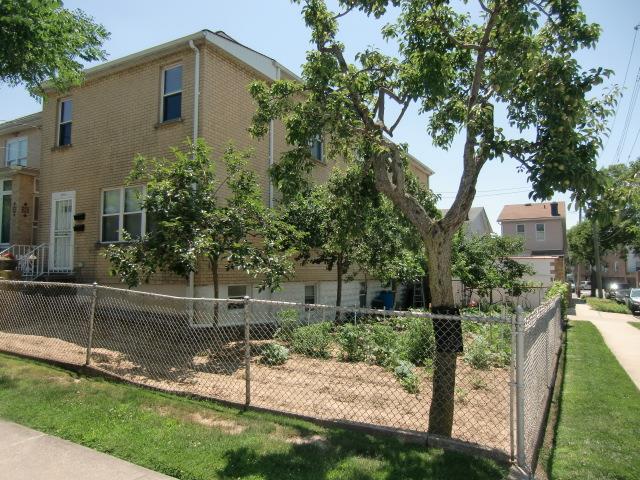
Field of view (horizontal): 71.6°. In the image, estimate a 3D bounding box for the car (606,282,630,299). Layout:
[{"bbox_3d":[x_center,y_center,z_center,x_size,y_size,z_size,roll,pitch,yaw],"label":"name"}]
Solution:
[{"bbox_3d":[29.112,4.891,43.615,1.850,1.650,4.700,-2,-5,30],"label":"car"}]

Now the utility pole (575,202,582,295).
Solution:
[{"bbox_3d":[29.409,0.905,50.366,0.300,10.500,0.300,1,-4,0],"label":"utility pole"}]

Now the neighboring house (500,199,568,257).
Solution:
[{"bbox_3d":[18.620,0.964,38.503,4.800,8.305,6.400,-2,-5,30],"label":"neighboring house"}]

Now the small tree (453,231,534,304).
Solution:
[{"bbox_3d":[8.212,1.566,21.000,3.700,3.831,3.500,1,-4,0],"label":"small tree"}]

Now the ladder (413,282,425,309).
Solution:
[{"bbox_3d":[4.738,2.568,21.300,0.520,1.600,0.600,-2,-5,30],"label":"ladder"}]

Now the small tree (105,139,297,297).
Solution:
[{"bbox_3d":[-2.182,0.167,8.100,3.400,4.032,3.100,1,-4,0],"label":"small tree"}]

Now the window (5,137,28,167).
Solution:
[{"bbox_3d":[-9.781,-2.836,14.300,1.500,1.000,0.120,-2,-5,30],"label":"window"}]

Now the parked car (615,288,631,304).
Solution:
[{"bbox_3d":[23.885,4.176,34.579,1.800,1.500,4.600,-2,-5,30],"label":"parked car"}]

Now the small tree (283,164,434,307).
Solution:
[{"bbox_3d":[1.111,0.242,12.800,4.200,4.824,3.700,1,-4,0],"label":"small tree"}]

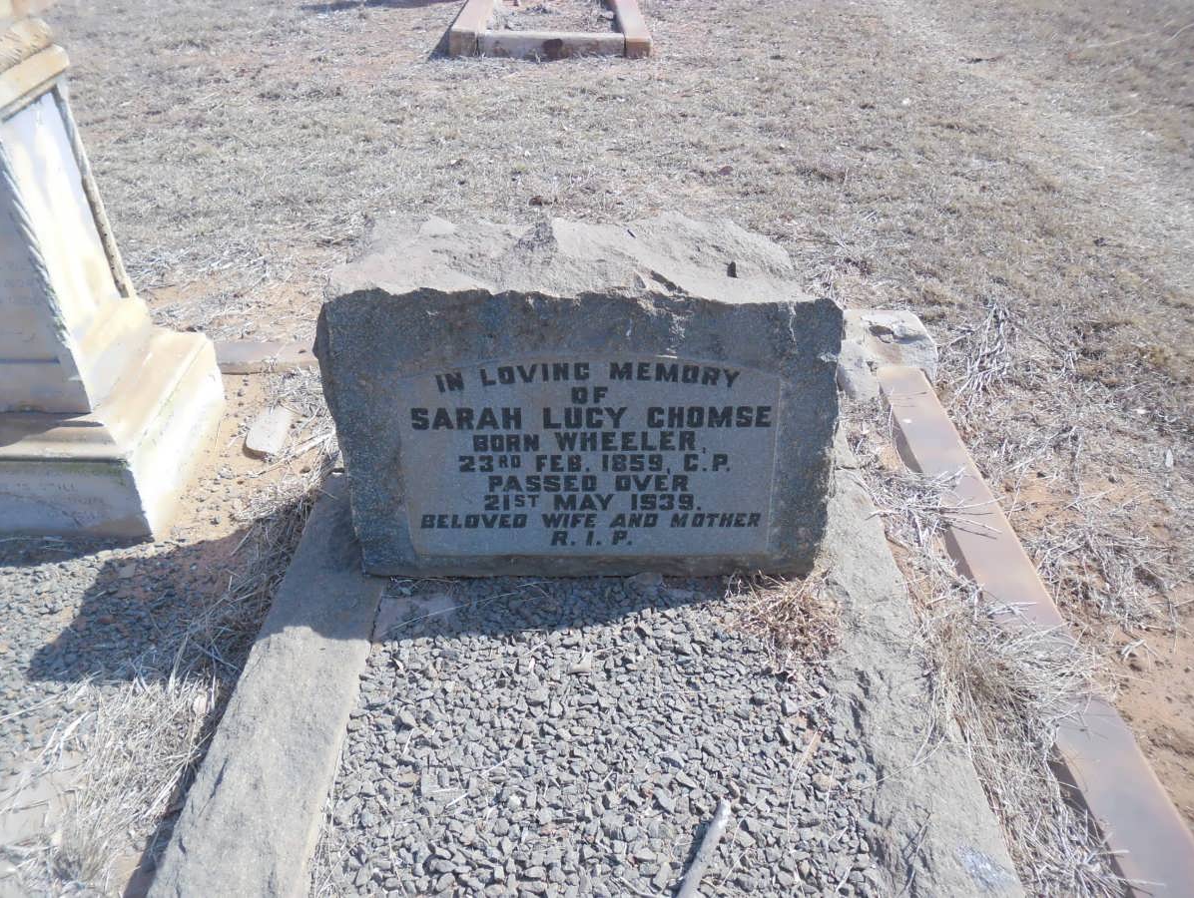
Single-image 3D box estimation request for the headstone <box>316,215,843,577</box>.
[{"bbox_3d":[-0.012,-0.100,1.736,0.840,0.558,0.383,0,33,1],"label":"headstone"}]

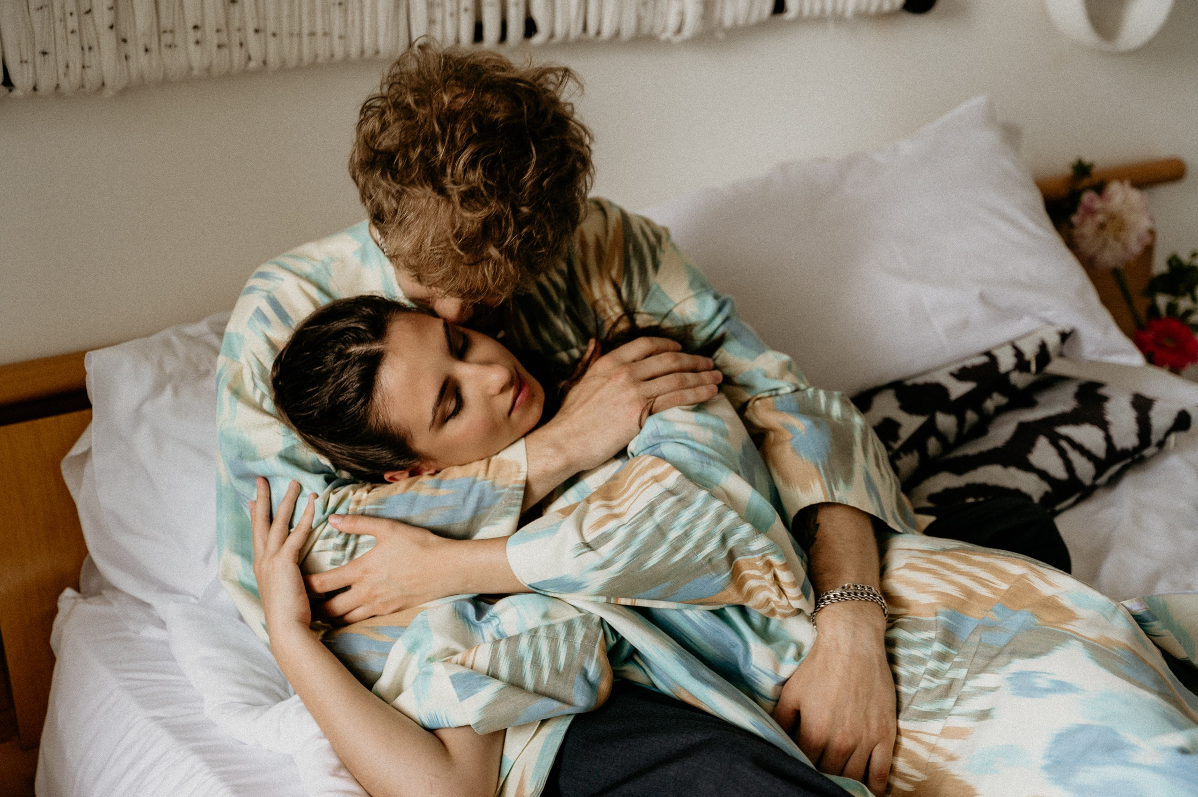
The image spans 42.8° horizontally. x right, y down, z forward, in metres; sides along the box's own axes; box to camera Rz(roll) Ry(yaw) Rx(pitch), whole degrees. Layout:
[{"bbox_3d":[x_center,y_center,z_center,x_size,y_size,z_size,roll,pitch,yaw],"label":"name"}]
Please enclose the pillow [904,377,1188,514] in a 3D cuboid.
[{"bbox_3d":[0.499,0.025,1.830,0.280,0.120,0.410,33,36,32],"label":"pillow"}]

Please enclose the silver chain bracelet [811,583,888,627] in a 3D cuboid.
[{"bbox_3d":[0.228,0.189,1.385,0.067,0.052,0.025,-3,52,7],"label":"silver chain bracelet"}]

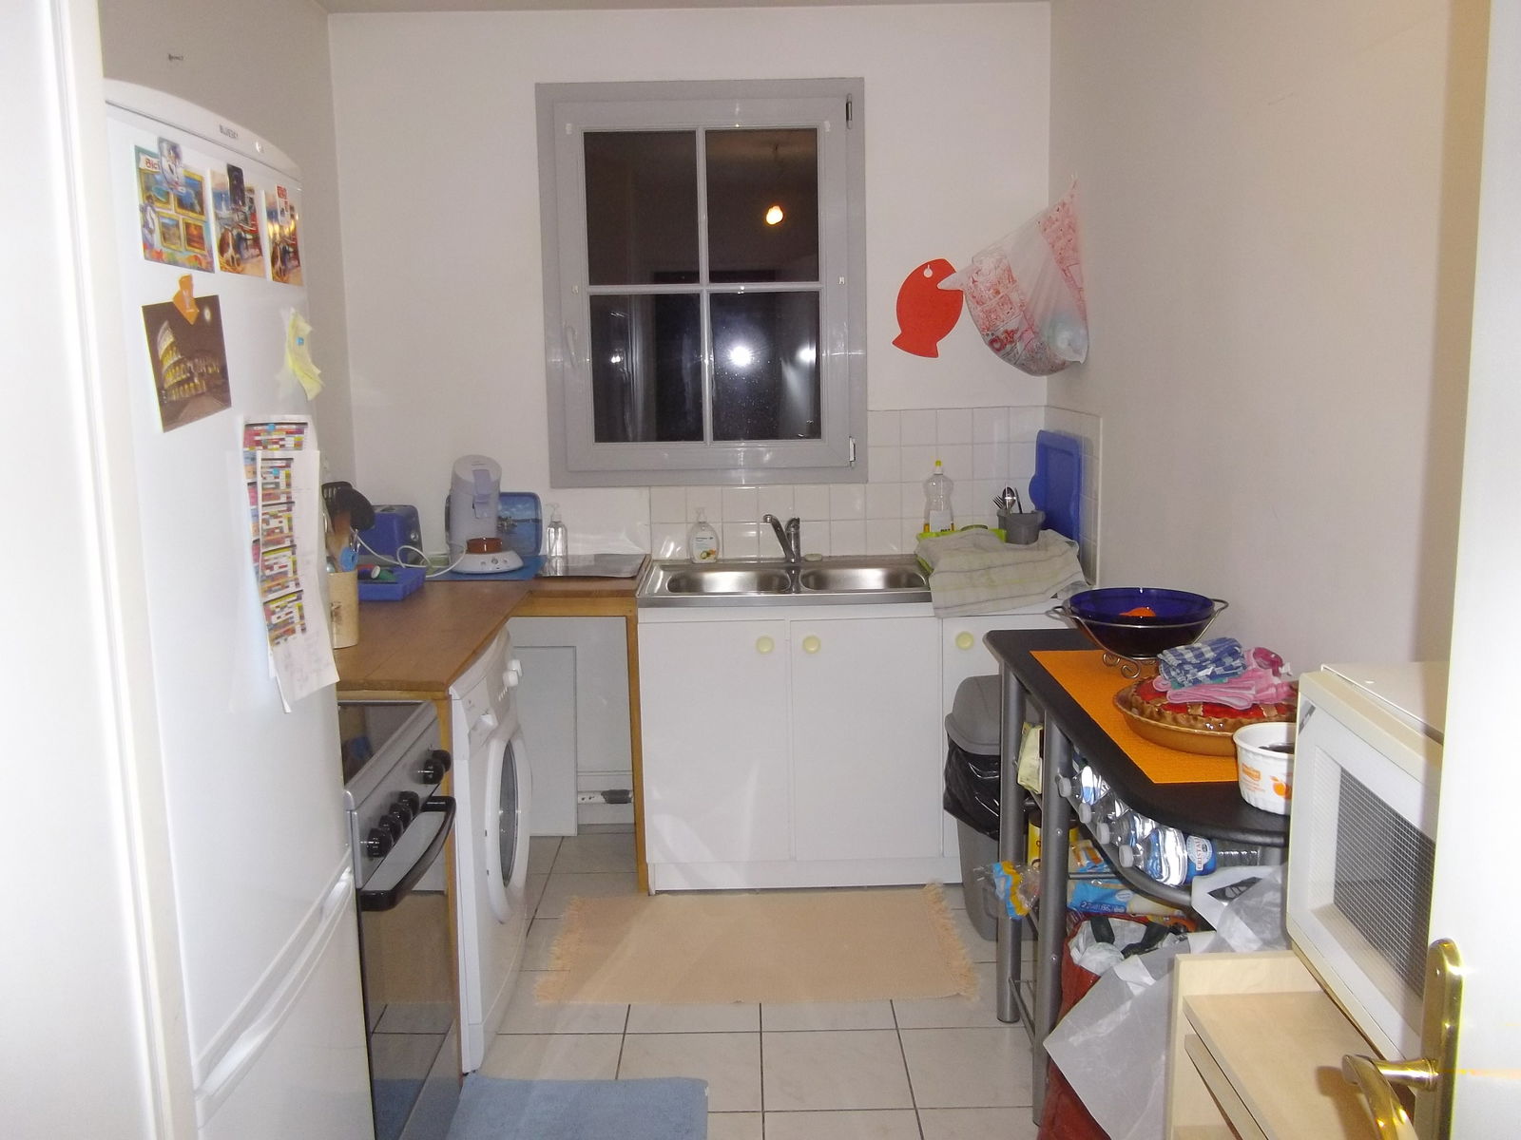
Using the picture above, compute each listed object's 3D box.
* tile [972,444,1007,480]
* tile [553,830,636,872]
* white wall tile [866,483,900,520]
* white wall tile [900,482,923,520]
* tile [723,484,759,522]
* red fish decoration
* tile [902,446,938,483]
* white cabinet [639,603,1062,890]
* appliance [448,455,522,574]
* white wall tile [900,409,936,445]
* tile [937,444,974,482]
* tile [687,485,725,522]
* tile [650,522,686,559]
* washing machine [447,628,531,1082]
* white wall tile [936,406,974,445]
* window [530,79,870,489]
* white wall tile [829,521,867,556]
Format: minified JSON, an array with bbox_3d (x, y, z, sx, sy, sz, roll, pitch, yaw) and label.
[{"bbox_3d":[0.714,-0.335,3.677,0.109,0.109,0.008,-1,9,-1],"label":"tile"},{"bbox_3d":[-0.462,0.857,3.610,0.296,0.010,0.296,-1,9,-1],"label":"tile"},{"bbox_3d":[0.384,-0.214,3.690,0.109,0.109,0.008,-1,9,-1],"label":"white wall tile"},{"bbox_3d":[0.484,-0.212,3.624,0.109,0.109,0.010,-1,8,-1],"label":"white wall tile"},{"bbox_3d":[-0.062,-0.203,3.617,0.109,0.109,0.010,-1,8,-1],"label":"tile"},{"bbox_3d":[0.507,-0.794,3.591,0.219,0.299,0.010,-1,9,-1],"label":"red fish decoration"},{"bbox_3d":[0.492,-0.328,3.674,0.109,0.109,0.008,-1,9,-1],"label":"tile"},{"bbox_3d":[0.273,0.457,3.467,1.187,0.812,0.492,-1,8,-1],"label":"white cabinet"},{"bbox_3d":[-0.807,-0.161,3.452,0.210,0.322,0.285,-5,9,-27],"label":"appliance"},{"bbox_3d":[0.490,-0.435,3.647,0.108,0.108,0.010,-1,8,-1],"label":"white wall tile"},{"bbox_3d":[0.599,-0.327,3.648,0.108,0.108,0.009,-1,8,-1],"label":"tile"},{"bbox_3d":[-0.171,-0.201,3.655,0.108,0.108,0.009,-1,8,-1],"label":"tile"},{"bbox_3d":[-0.279,-0.086,3.631,0.109,0.109,0.010,-1,8,-1],"label":"tile"},{"bbox_3d":[-0.824,0.582,2.678,0.590,0.850,0.600,-1,9,-1],"label":"washing machine"},{"bbox_3d":[0.597,-0.438,3.632,0.108,0.108,0.009,-1,8,-1],"label":"white wall tile"},{"bbox_3d":[-0.164,-0.838,3.525,0.958,1.173,0.080,-1,8,-1],"label":"window"},{"bbox_3d":[0.273,-0.101,3.693,0.108,0.108,0.010,-1,8,-1],"label":"white wall tile"}]

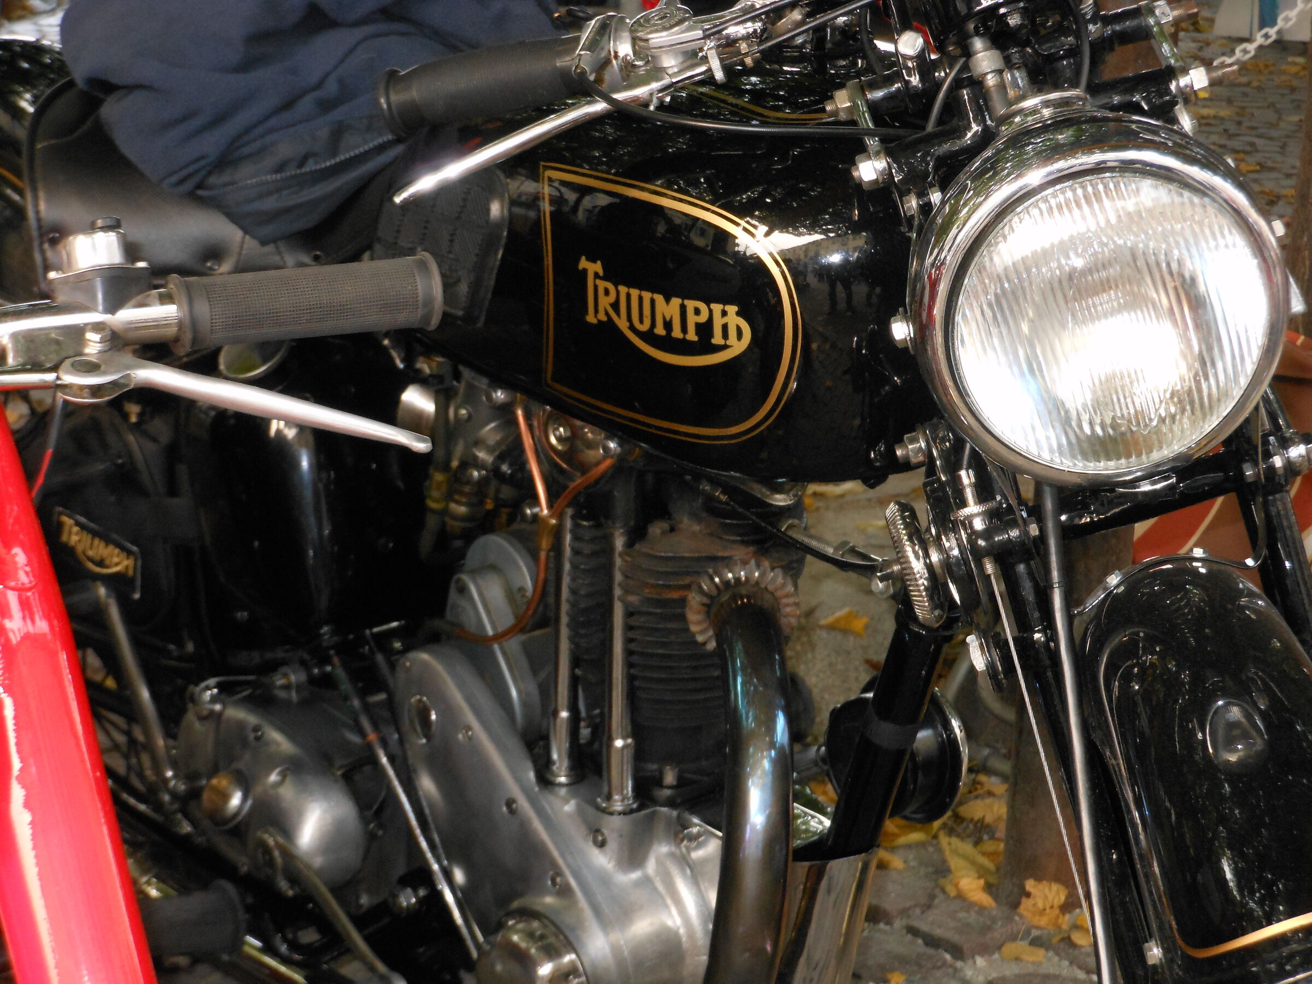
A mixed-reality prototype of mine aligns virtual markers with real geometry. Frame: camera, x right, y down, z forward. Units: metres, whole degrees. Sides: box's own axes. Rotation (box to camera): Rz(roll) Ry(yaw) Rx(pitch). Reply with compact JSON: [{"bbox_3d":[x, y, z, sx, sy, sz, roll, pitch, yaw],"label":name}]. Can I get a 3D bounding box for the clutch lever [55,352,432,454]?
[{"bbox_3d":[-0.188,-0.041,1.500,0.172,0.025,0.038,12,22,5],"label":"clutch lever"}]

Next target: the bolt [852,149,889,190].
[{"bbox_3d":[0.125,-0.188,1.926,0.018,0.019,0.019,-15,25,3],"label":"bolt"}]

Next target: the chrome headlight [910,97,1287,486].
[{"bbox_3d":[0.241,-0.120,1.835,0.200,0.203,0.165,-15,25,3],"label":"chrome headlight"}]

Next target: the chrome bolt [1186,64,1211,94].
[{"bbox_3d":[0.315,-0.240,1.914,0.011,0.017,0.017,-15,25,3],"label":"chrome bolt"}]

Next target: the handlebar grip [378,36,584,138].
[{"bbox_3d":[-0.105,-0.245,2.000,0.132,0.044,0.044,-6,17,21],"label":"handlebar grip"}]

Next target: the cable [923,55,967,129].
[{"bbox_3d":[0.170,-0.235,1.940,0.026,0.045,0.018,-15,25,3],"label":"cable"}]

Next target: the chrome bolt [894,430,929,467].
[{"bbox_3d":[0.149,-0.025,1.925,0.017,0.018,0.018,-15,25,3],"label":"chrome bolt"}]

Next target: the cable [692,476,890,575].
[{"bbox_3d":[0.085,0.023,2.100,0.022,0.032,0.180,-13,24,-37],"label":"cable"}]

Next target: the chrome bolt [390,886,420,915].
[{"bbox_3d":[-0.189,0.307,2.480,0.018,0.018,0.018,-13,24,-37],"label":"chrome bolt"}]

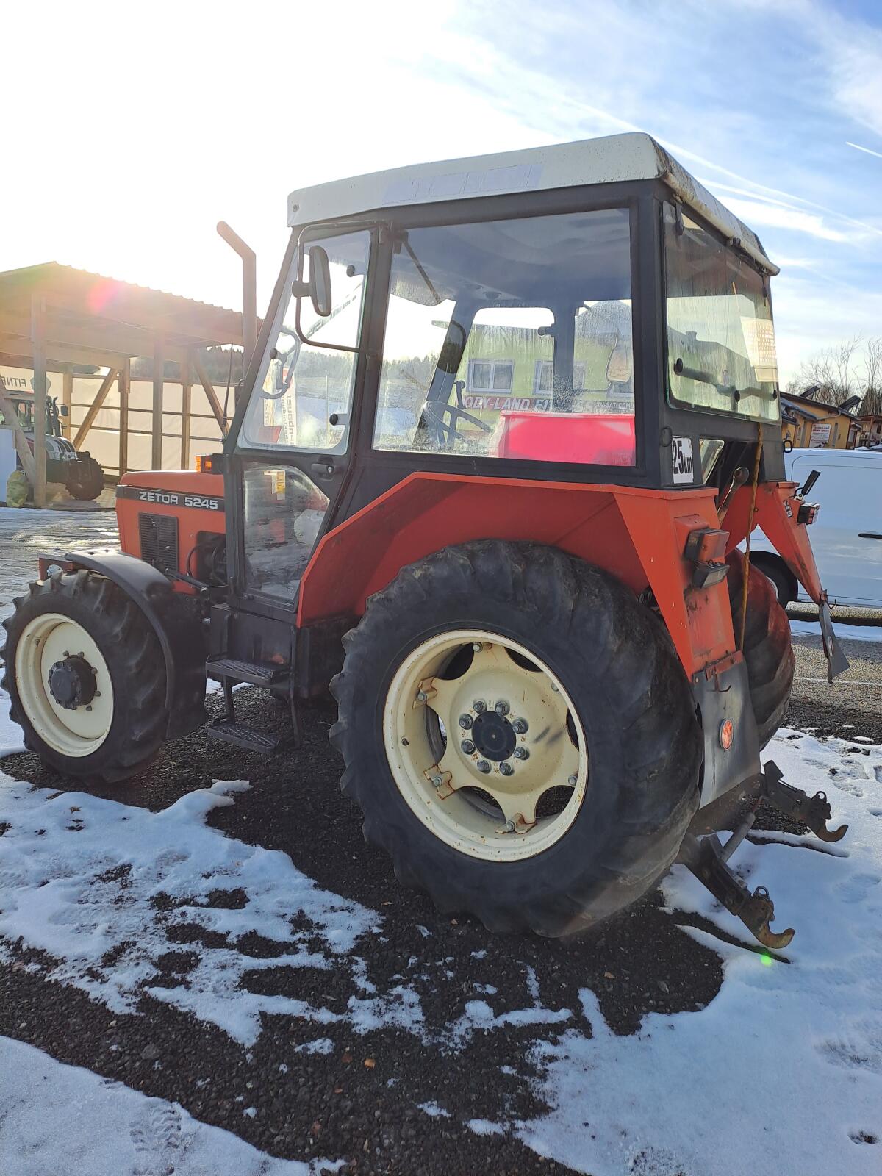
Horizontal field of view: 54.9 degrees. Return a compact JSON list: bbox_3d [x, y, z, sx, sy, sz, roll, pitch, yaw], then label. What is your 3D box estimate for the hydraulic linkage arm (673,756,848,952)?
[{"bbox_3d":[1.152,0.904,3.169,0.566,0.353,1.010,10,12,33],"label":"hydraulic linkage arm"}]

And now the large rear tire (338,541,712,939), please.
[{"bbox_3d":[0.206,0.506,2.918,1.333,1.323,0.374,10,12,33],"label":"large rear tire"}]

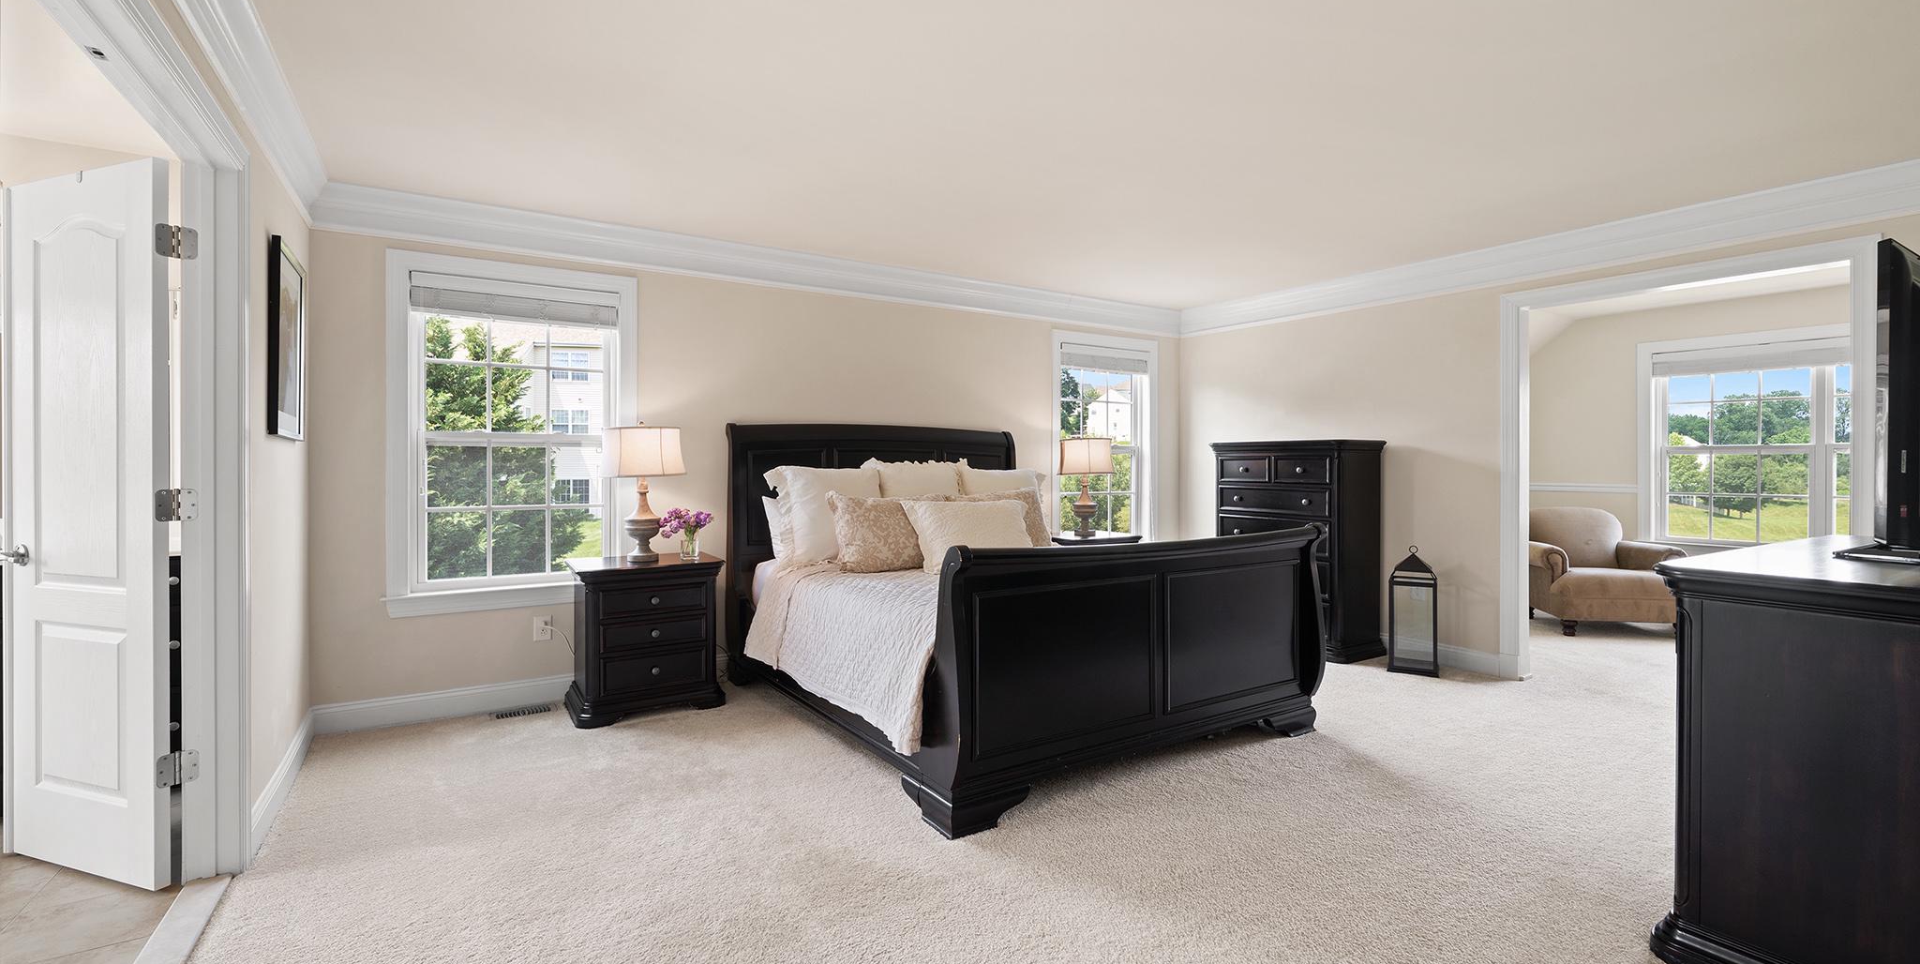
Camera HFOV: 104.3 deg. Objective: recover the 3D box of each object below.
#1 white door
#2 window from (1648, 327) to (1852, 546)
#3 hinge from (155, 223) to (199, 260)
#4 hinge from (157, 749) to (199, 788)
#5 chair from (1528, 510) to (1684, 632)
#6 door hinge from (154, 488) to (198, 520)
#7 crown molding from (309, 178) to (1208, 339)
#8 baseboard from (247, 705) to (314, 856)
[{"bbox_3d":[-2.576,0.127,2.202,0.710,2.030,0.035,0,1,18],"label":"white door"},{"bbox_3d":[5.934,-0.277,5.126,0.090,1.600,1.950,-1,1,-37],"label":"window"},{"bbox_3d":[-2.198,-0.674,2.096,0.020,0.090,0.080,1,2,38],"label":"hinge"},{"bbox_3d":[-2.159,0.790,2.060,0.022,0.091,0.078,1,1,41],"label":"hinge"},{"bbox_3d":[4.703,0.641,5.471,0.780,0.860,0.880,0,1,20],"label":"chair"},{"bbox_3d":[-2.169,0.062,2.068,0.022,0.091,0.078,1,1,41],"label":"door hinge"},{"bbox_3d":[-0.525,-1.229,4.582,5.360,0.190,0.085,-1,1,-31],"label":"crown molding"},{"bbox_3d":[-2.515,1.062,2.779,0.018,0.135,1.263,-1,2,-34],"label":"baseboard"}]

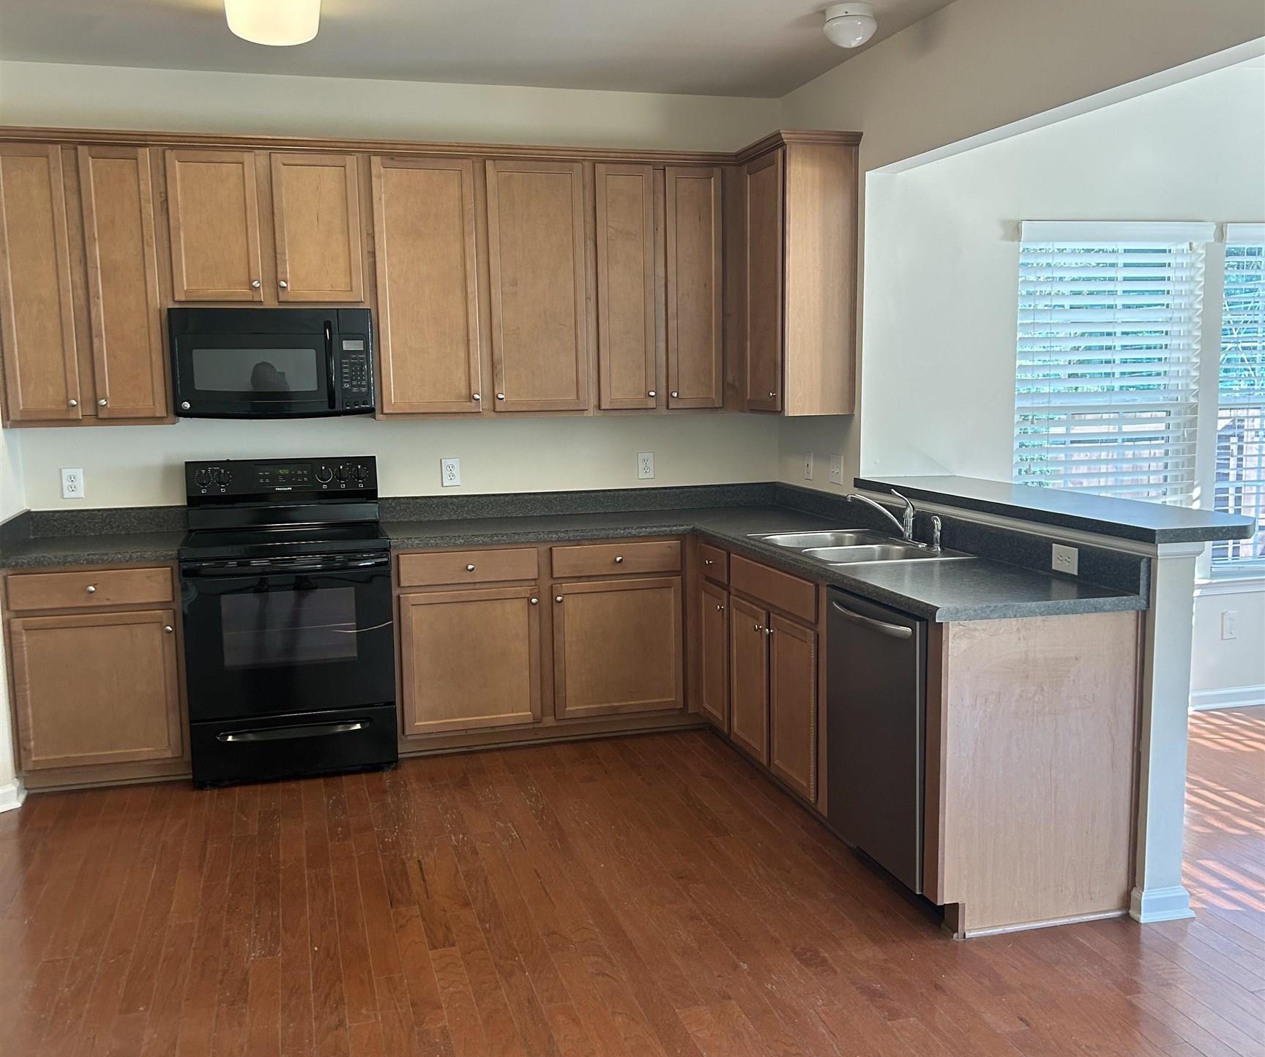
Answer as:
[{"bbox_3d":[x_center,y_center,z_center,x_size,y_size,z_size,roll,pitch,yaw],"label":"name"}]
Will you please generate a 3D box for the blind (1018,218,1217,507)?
[{"bbox_3d":[2.014,-0.523,5.325,0.927,1.488,0.070,-3,7,-16],"label":"blind"}]

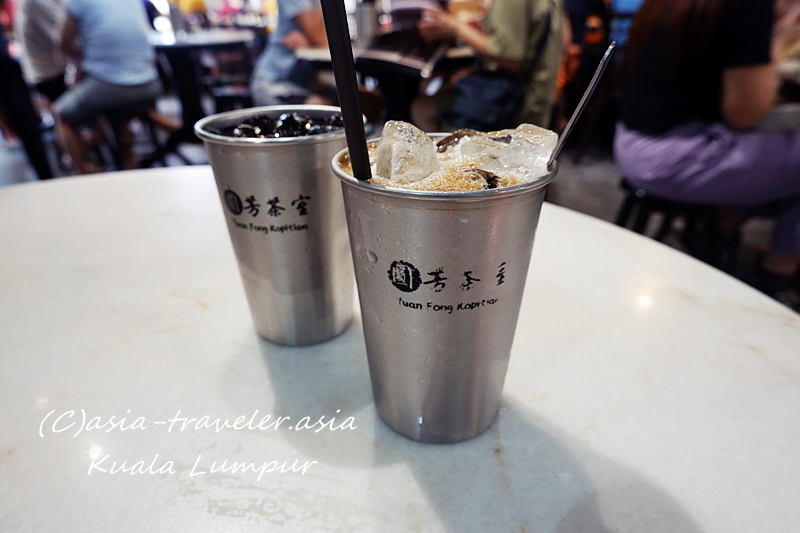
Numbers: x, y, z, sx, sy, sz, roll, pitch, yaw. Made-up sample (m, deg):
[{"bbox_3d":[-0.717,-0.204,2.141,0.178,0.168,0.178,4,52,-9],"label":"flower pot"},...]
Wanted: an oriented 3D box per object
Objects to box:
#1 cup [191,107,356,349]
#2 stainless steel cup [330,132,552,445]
[{"bbox_3d":[-0.060,-0.022,0.294,0.089,0.123,0.089,-1,25,0],"label":"cup"},{"bbox_3d":[0.018,0.012,0.228,0.089,0.123,0.089,-1,25,0],"label":"stainless steel cup"}]

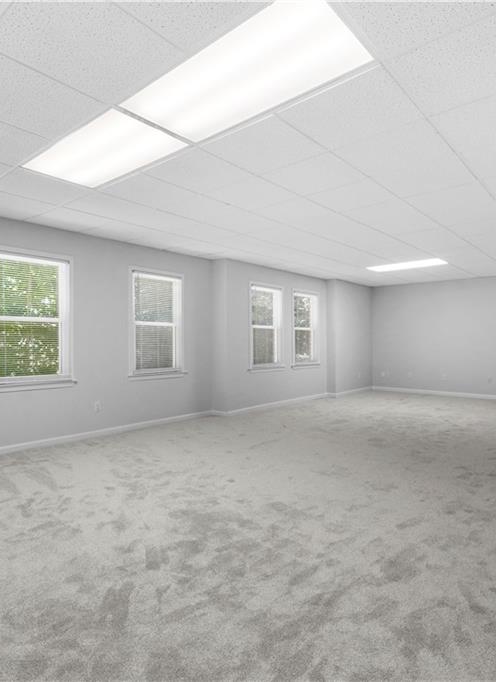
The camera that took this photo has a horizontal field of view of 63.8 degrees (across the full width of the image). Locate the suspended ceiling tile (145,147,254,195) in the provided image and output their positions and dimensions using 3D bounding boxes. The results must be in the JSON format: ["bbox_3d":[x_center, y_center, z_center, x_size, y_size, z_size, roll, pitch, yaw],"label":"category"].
[{"bbox_3d":[-0.376,-1.270,3.012,0.605,0.022,0.605,0,0,41],"label":"suspended ceiling tile"}]

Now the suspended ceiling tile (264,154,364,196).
[{"bbox_3d":[0.509,-1.270,3.072,0.605,0.022,0.605,0,0,41],"label":"suspended ceiling tile"}]

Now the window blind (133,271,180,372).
[{"bbox_3d":[-1.256,-0.247,5.555,0.045,1.340,0.800,1,1,40],"label":"window blind"}]

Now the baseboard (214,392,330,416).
[{"bbox_3d":[0.630,1.113,7.145,0.025,0.090,3.002,0,0,44],"label":"baseboard"}]

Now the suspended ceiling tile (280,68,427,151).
[{"bbox_3d":[0.572,-1.271,2.239,0.605,0.022,0.605,0,0,41],"label":"suspended ceiling tile"}]

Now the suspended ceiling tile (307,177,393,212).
[{"bbox_3d":[0.920,-1.269,3.523,0.605,0.022,0.605,0,0,41],"label":"suspended ceiling tile"}]

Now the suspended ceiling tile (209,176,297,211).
[{"bbox_3d":[0.045,-1.288,3.475,0.600,0.020,0.600,0,0,41],"label":"suspended ceiling tile"}]

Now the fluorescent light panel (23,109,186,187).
[{"bbox_3d":[-1.015,-1.297,2.772,1.200,0.050,0.600,0,0,41],"label":"fluorescent light panel"}]

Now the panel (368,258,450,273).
[{"bbox_3d":[2.682,-1.286,6.802,1.200,0.050,0.600,0,0,41],"label":"panel"}]

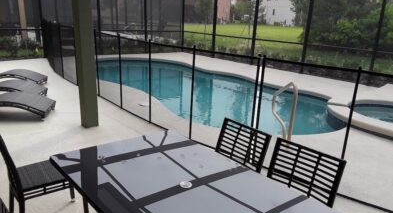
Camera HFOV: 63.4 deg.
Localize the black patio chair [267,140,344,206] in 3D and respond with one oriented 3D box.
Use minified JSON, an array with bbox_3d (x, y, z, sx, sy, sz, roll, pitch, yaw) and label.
[{"bbox_3d":[0.437,0.700,1.810,0.570,0.865,0.440,-13,22,-42],"label":"black patio chair"}]

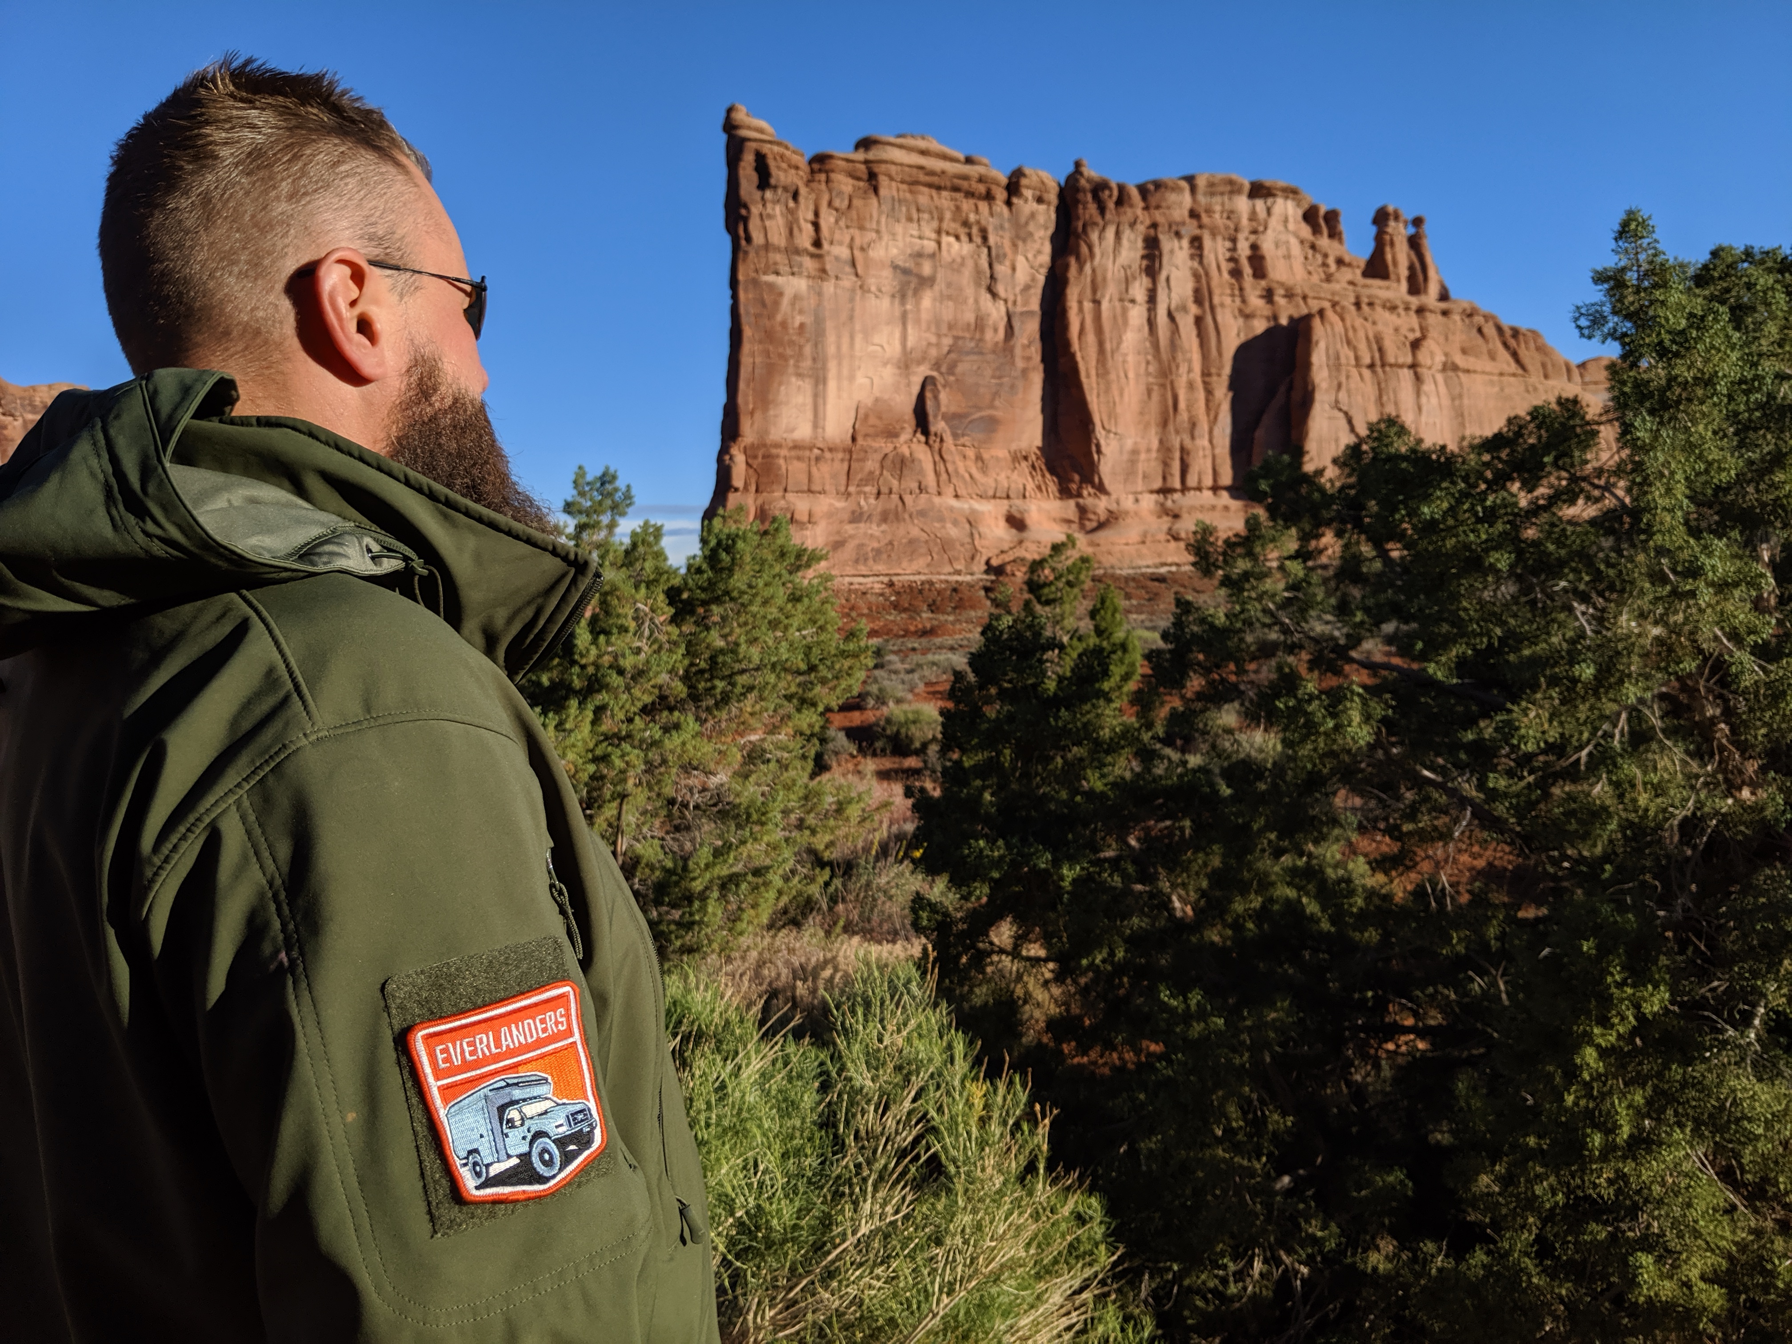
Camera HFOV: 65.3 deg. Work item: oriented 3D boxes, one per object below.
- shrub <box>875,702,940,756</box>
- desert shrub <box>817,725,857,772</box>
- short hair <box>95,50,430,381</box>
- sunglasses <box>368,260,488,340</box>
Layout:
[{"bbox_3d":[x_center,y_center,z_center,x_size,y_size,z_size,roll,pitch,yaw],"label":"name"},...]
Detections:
[{"bbox_3d":[0.154,0.661,16.200,0.780,0.641,0.720,0,3,0],"label":"shrub"},{"bbox_3d":[-0.682,0.843,15.300,0.560,0.506,0.530,0,3,0],"label":"desert shrub"},{"bbox_3d":[-0.334,-0.238,0.770,0.162,0.188,0.186,2,4,31],"label":"short hair"},{"bbox_3d":[-0.328,-0.206,0.790,0.142,0.046,0.140,2,4,31],"label":"sunglasses"}]

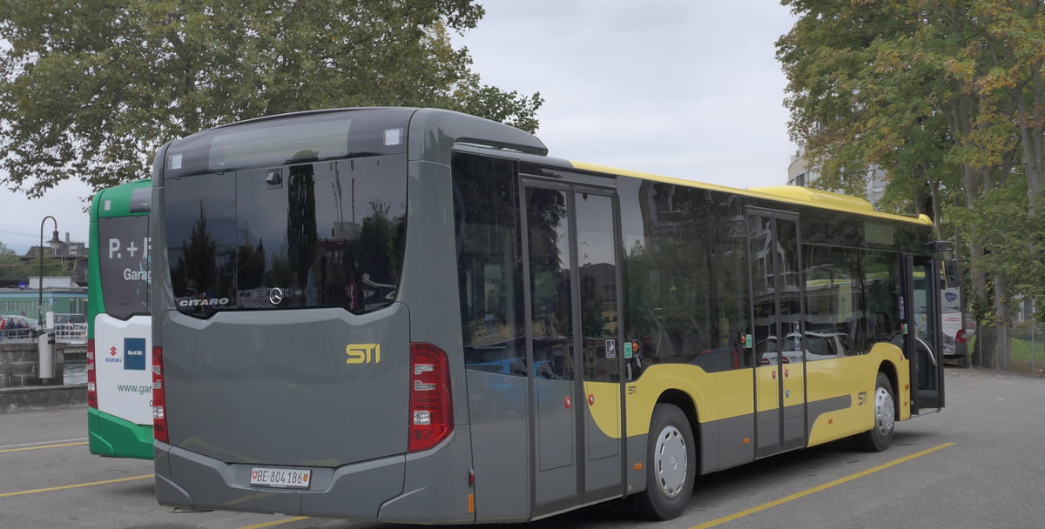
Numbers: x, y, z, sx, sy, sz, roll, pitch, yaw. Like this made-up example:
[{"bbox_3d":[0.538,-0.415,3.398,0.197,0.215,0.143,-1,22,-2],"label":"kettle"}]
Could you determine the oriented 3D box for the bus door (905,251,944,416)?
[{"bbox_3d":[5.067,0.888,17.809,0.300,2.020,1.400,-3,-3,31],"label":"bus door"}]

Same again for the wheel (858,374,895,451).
[{"bbox_3d":[4.169,1.745,16.462,0.300,0.945,0.950,-3,-3,31],"label":"wheel"}]

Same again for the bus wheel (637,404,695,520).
[{"bbox_3d":[1.093,1.627,11.428,0.320,0.950,0.955,-3,-3,31],"label":"bus wheel"}]

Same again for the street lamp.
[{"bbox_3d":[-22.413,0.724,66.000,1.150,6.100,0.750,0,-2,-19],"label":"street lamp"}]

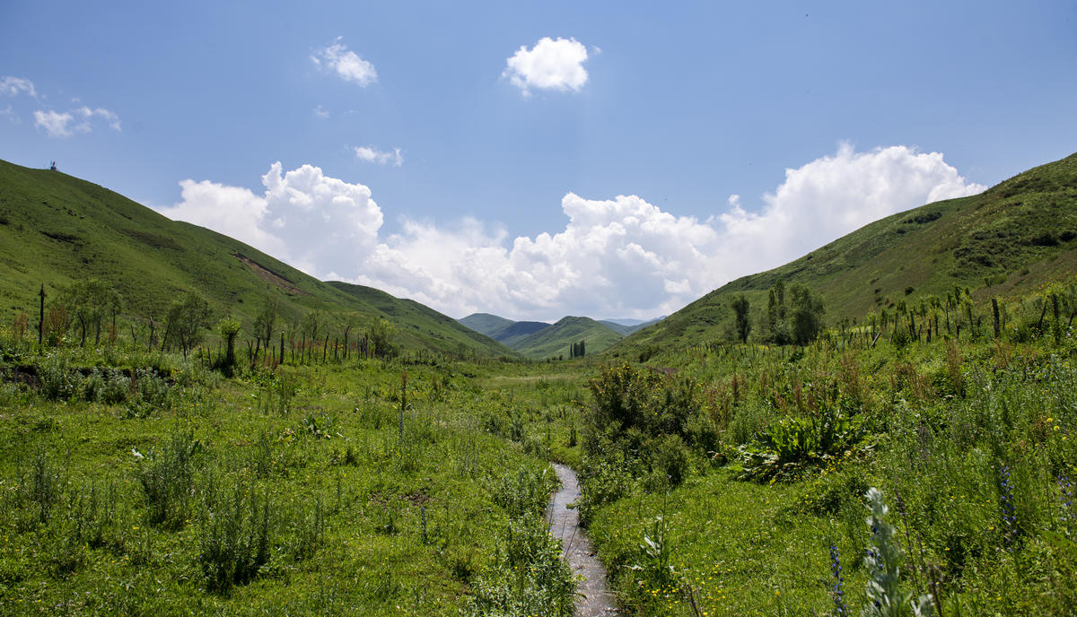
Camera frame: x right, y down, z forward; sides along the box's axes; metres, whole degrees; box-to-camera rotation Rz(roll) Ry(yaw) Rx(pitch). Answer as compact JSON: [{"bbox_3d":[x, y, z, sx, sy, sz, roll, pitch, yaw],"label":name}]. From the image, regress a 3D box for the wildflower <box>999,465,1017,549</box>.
[{"bbox_3d":[2.743,1.163,4.200,0.105,0.494,0.105,0,-2,0],"label":"wildflower"}]

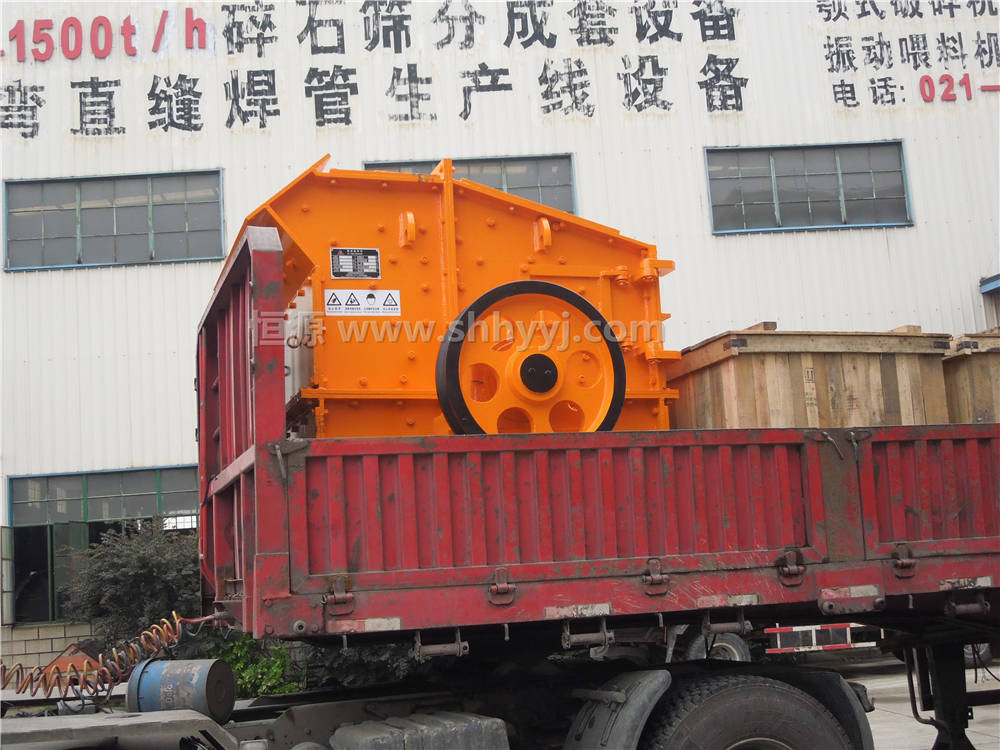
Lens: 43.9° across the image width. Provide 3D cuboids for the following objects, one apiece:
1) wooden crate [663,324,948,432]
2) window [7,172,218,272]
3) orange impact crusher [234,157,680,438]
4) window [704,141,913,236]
[{"bbox_3d":[1.612,0.466,7.079,1.363,1.240,1.400,0,-10,-20],"label":"wooden crate"},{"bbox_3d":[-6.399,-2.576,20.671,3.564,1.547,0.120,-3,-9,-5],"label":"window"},{"bbox_3d":[-0.315,0.038,6.451,2.120,1.960,2.020,0,-8,-19],"label":"orange impact crusher"},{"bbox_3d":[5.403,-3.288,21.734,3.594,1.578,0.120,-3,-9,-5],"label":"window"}]

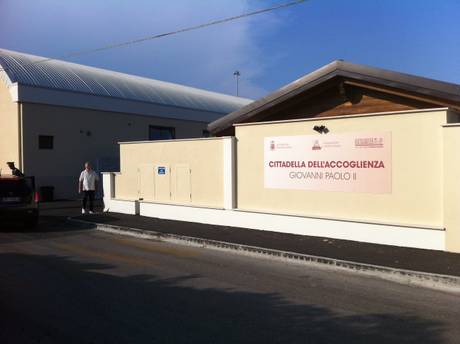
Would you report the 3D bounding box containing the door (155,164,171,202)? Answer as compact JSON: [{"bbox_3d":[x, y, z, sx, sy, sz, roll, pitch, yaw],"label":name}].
[{"bbox_3d":[-2.068,0.343,14.365,0.780,1.150,0.070,1,1,43],"label":"door"}]

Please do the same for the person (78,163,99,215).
[{"bbox_3d":[-4.721,0.550,15.500,0.640,1.730,0.380,0,1,-18],"label":"person"}]

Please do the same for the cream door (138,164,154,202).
[{"bbox_3d":[-2.658,0.333,14.915,0.800,1.150,0.070,1,1,43],"label":"cream door"}]

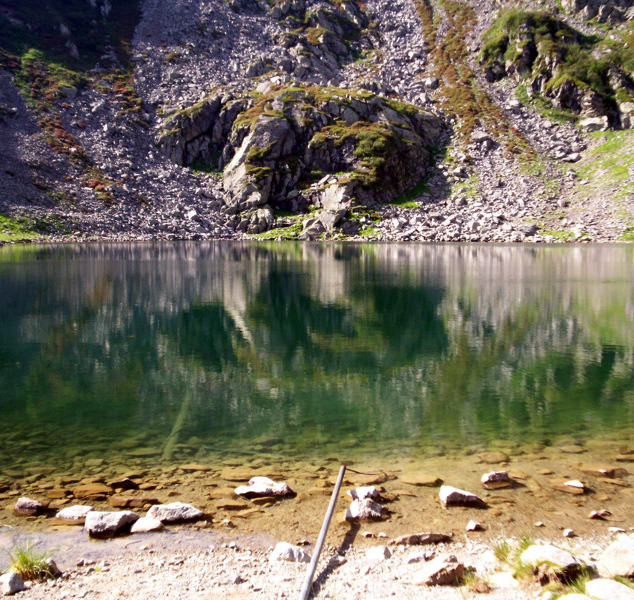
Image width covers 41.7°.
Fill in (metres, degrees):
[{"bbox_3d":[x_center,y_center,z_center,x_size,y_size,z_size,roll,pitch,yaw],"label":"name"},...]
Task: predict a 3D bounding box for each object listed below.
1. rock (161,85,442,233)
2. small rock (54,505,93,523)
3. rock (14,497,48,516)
[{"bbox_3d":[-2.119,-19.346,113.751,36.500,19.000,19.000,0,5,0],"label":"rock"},{"bbox_3d":[-1.782,1.562,6.096,0.286,0.082,0.177,-1,5,-17],"label":"small rock"},{"bbox_3d":[-2.168,1.559,6.282,0.234,0.109,0.176,-2,5,-19],"label":"rock"}]

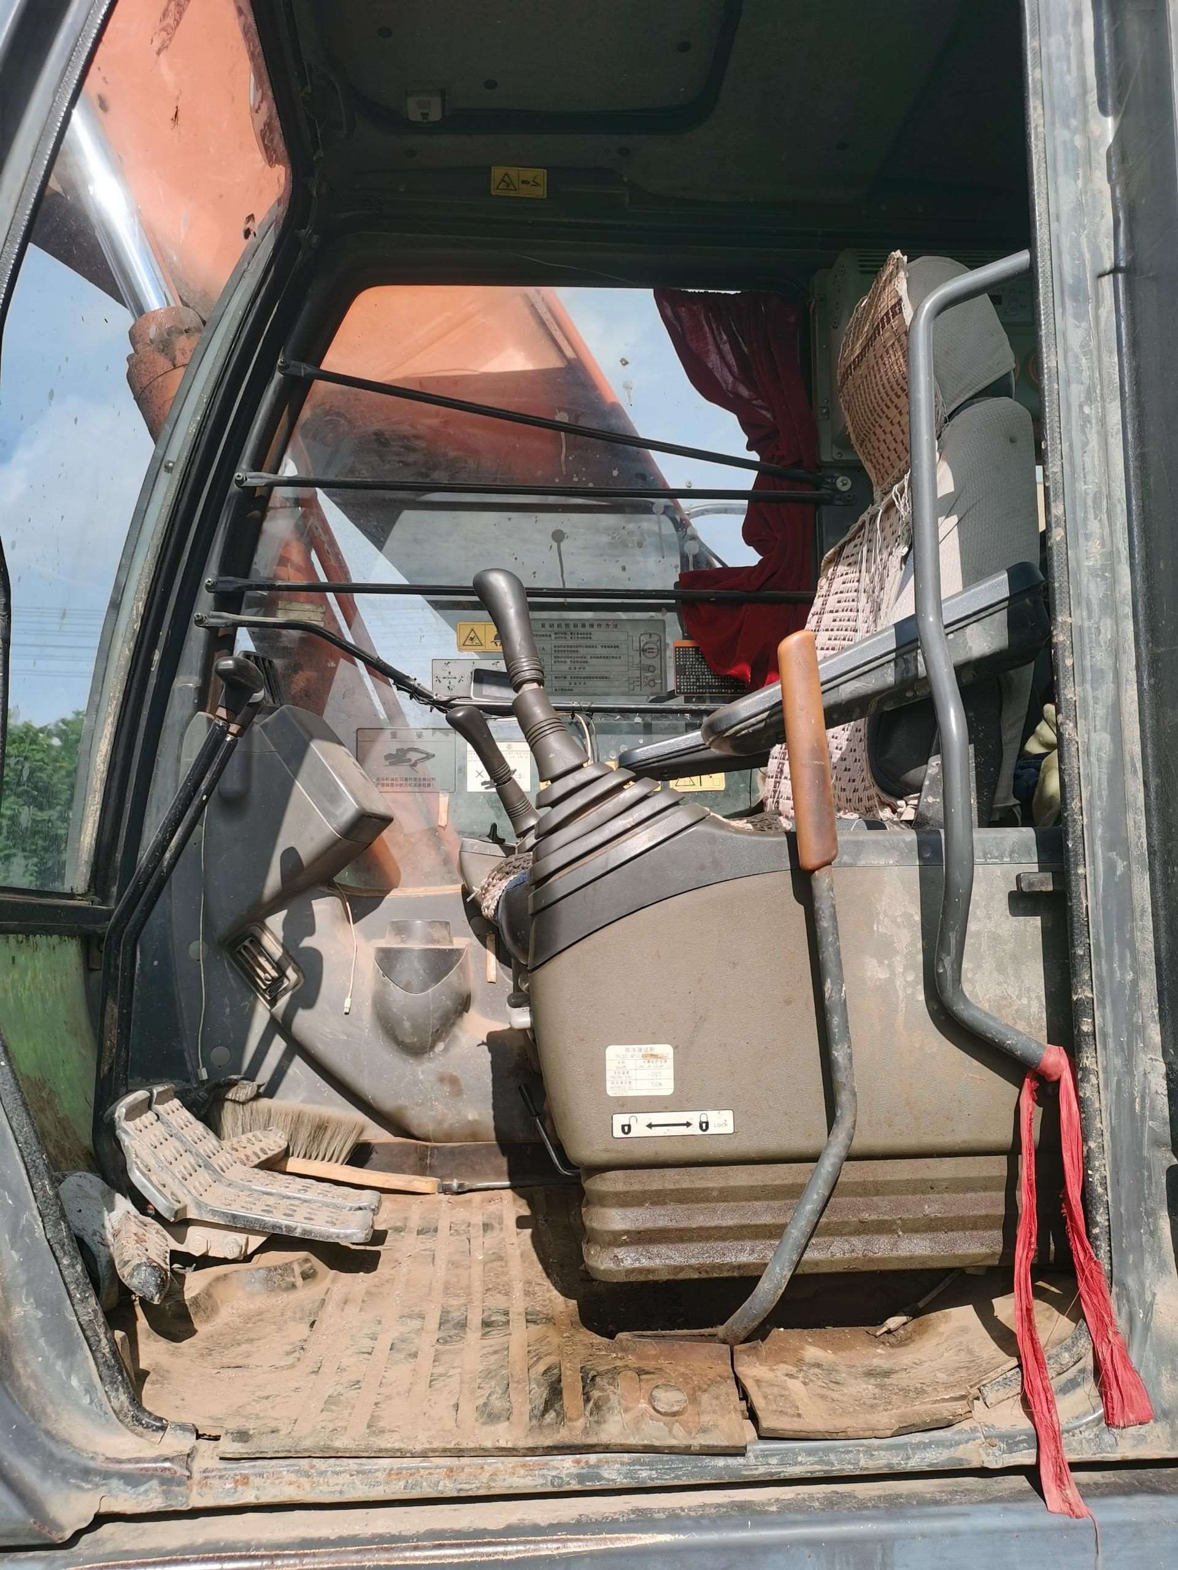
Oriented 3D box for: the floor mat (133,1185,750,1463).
[{"bbox_3d":[-0.203,0.546,1.378,0.580,0.045,0.880,-1,-5,-5],"label":"floor mat"}]

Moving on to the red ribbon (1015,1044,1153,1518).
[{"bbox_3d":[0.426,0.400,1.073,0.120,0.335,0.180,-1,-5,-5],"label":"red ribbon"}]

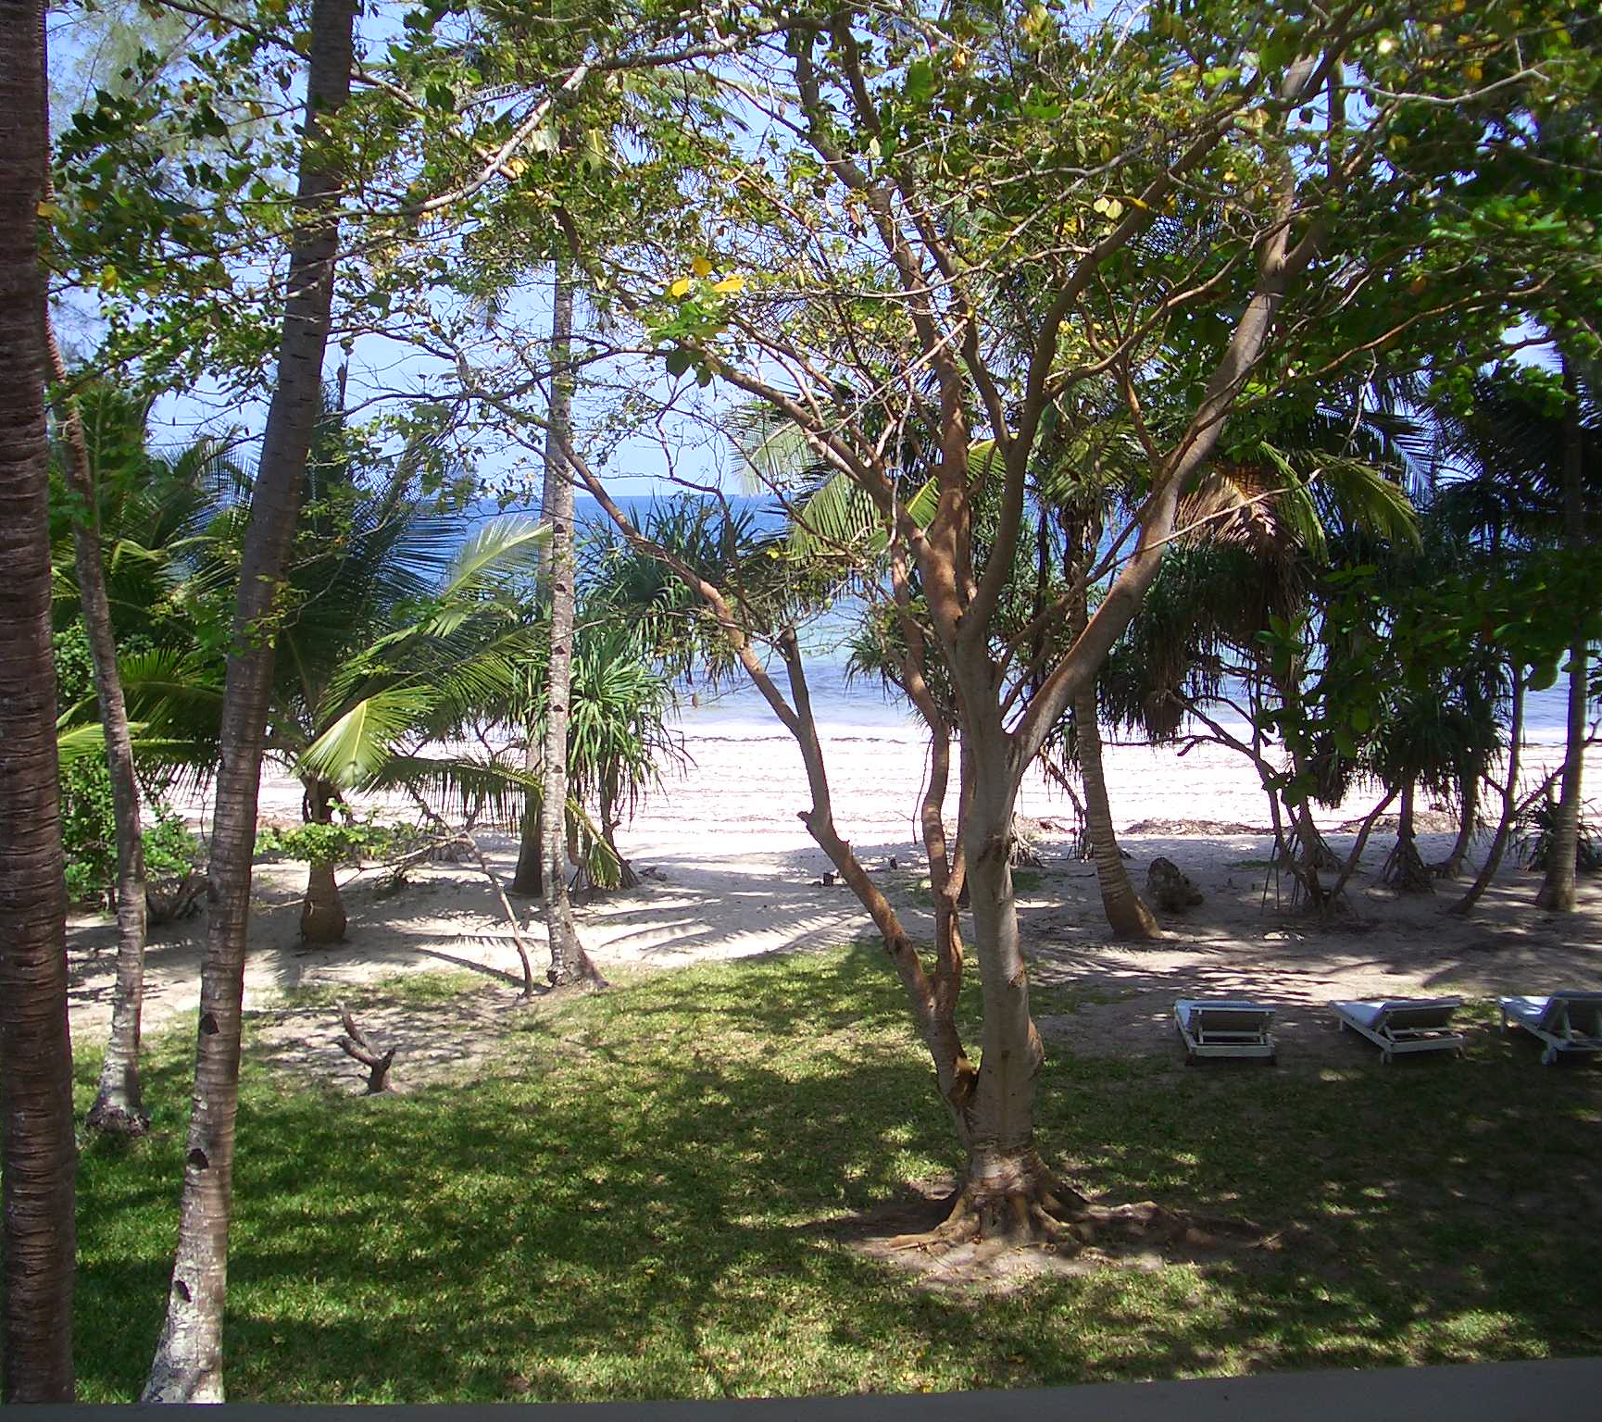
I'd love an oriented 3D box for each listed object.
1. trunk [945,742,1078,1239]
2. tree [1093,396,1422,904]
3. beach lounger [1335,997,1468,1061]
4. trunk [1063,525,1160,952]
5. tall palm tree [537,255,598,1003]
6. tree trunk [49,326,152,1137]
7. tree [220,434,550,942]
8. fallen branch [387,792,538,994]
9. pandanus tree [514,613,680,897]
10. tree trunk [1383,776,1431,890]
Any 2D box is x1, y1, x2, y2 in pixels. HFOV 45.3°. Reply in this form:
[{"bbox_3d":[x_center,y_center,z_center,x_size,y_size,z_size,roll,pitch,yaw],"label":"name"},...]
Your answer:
[{"bbox_3d":[1.366,1.797,12.516,0.865,3.204,0.750,1,7,6],"label":"trunk"},{"bbox_3d":[5.745,-0.783,24.319,4.077,6.342,3.600,2,7,14],"label":"tree"},{"bbox_3d":[5.318,2.711,17.200,0.640,0.500,1.850,0,2,0],"label":"beach lounger"},{"bbox_3d":[3.544,0.165,22.017,1.050,4.813,0.600,1,7,9],"label":"trunk"},{"bbox_3d":[-2.353,-0.887,19.345,0.564,7.328,0.450,-1,7,-7],"label":"tall palm tree"},{"bbox_3d":[-5.215,0.185,14.286,0.520,6.008,0.450,-2,7,-21],"label":"tree trunk"},{"bbox_3d":[-4.710,-0.274,21.892,3.670,5.706,3.500,-1,7,-12],"label":"tree"},{"bbox_3d":[-3.357,1.812,19.166,1.474,1.973,0.800,-1,7,-10],"label":"fallen branch"},{"bbox_3d":[-2.695,0.521,25.236,2.172,3.599,2.000,-1,7,-6],"label":"pandanus tree"},{"bbox_3d":[7.997,1.601,25.247,0.614,1.442,0.600,2,7,18],"label":"tree trunk"}]

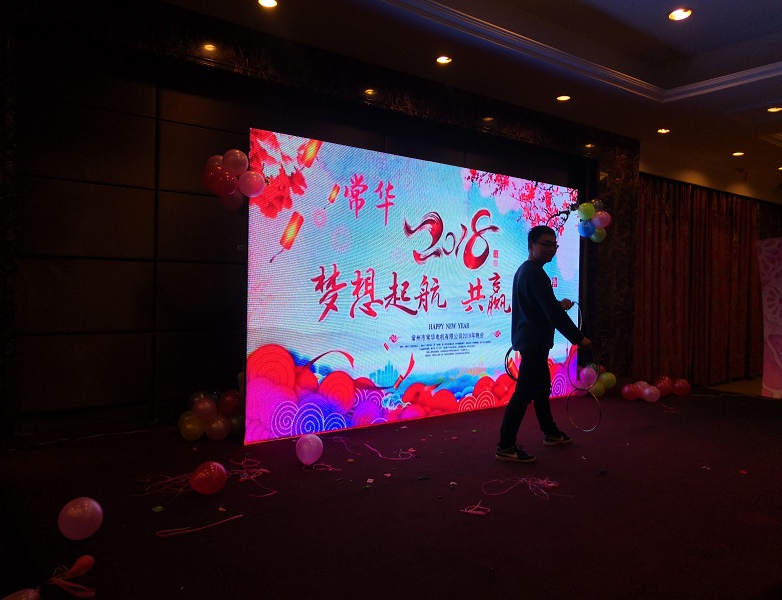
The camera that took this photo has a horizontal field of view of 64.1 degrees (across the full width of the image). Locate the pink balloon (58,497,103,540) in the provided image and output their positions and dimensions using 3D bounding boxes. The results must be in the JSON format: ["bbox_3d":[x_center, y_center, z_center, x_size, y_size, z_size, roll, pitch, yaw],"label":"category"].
[{"bbox_3d":[-1.475,1.041,2.966,0.222,0.207,0.217,0,1,-26],"label":"pink balloon"}]

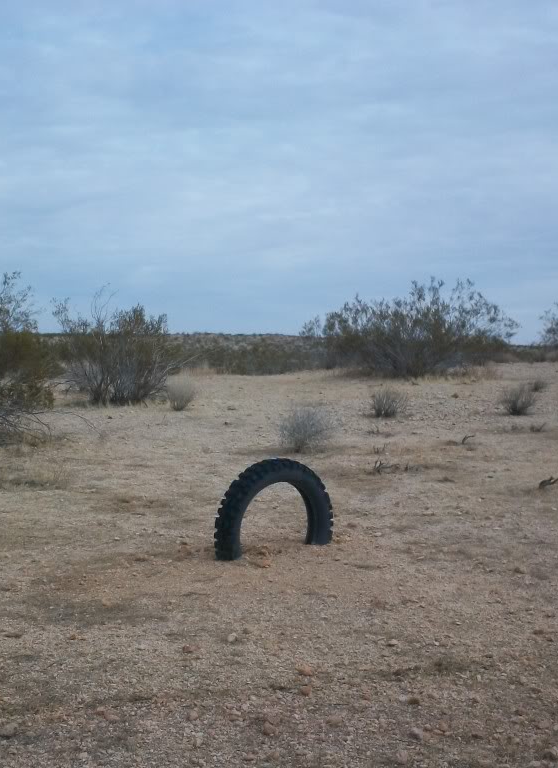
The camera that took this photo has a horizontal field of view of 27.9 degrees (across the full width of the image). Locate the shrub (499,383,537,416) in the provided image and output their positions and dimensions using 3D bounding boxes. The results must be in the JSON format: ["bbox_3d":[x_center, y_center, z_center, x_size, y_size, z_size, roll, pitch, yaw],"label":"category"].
[{"bbox_3d":[3.132,0.190,14.700,0.487,0.414,0.448,0,2,12],"label":"shrub"}]

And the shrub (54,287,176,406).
[{"bbox_3d":[-2.486,-0.574,17.200,1.889,1.757,1.606,0,2,-8],"label":"shrub"}]

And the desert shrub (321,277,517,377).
[{"bbox_3d":[3.125,-1.279,25.000,4.272,2.202,3.204,0,2,7],"label":"desert shrub"}]

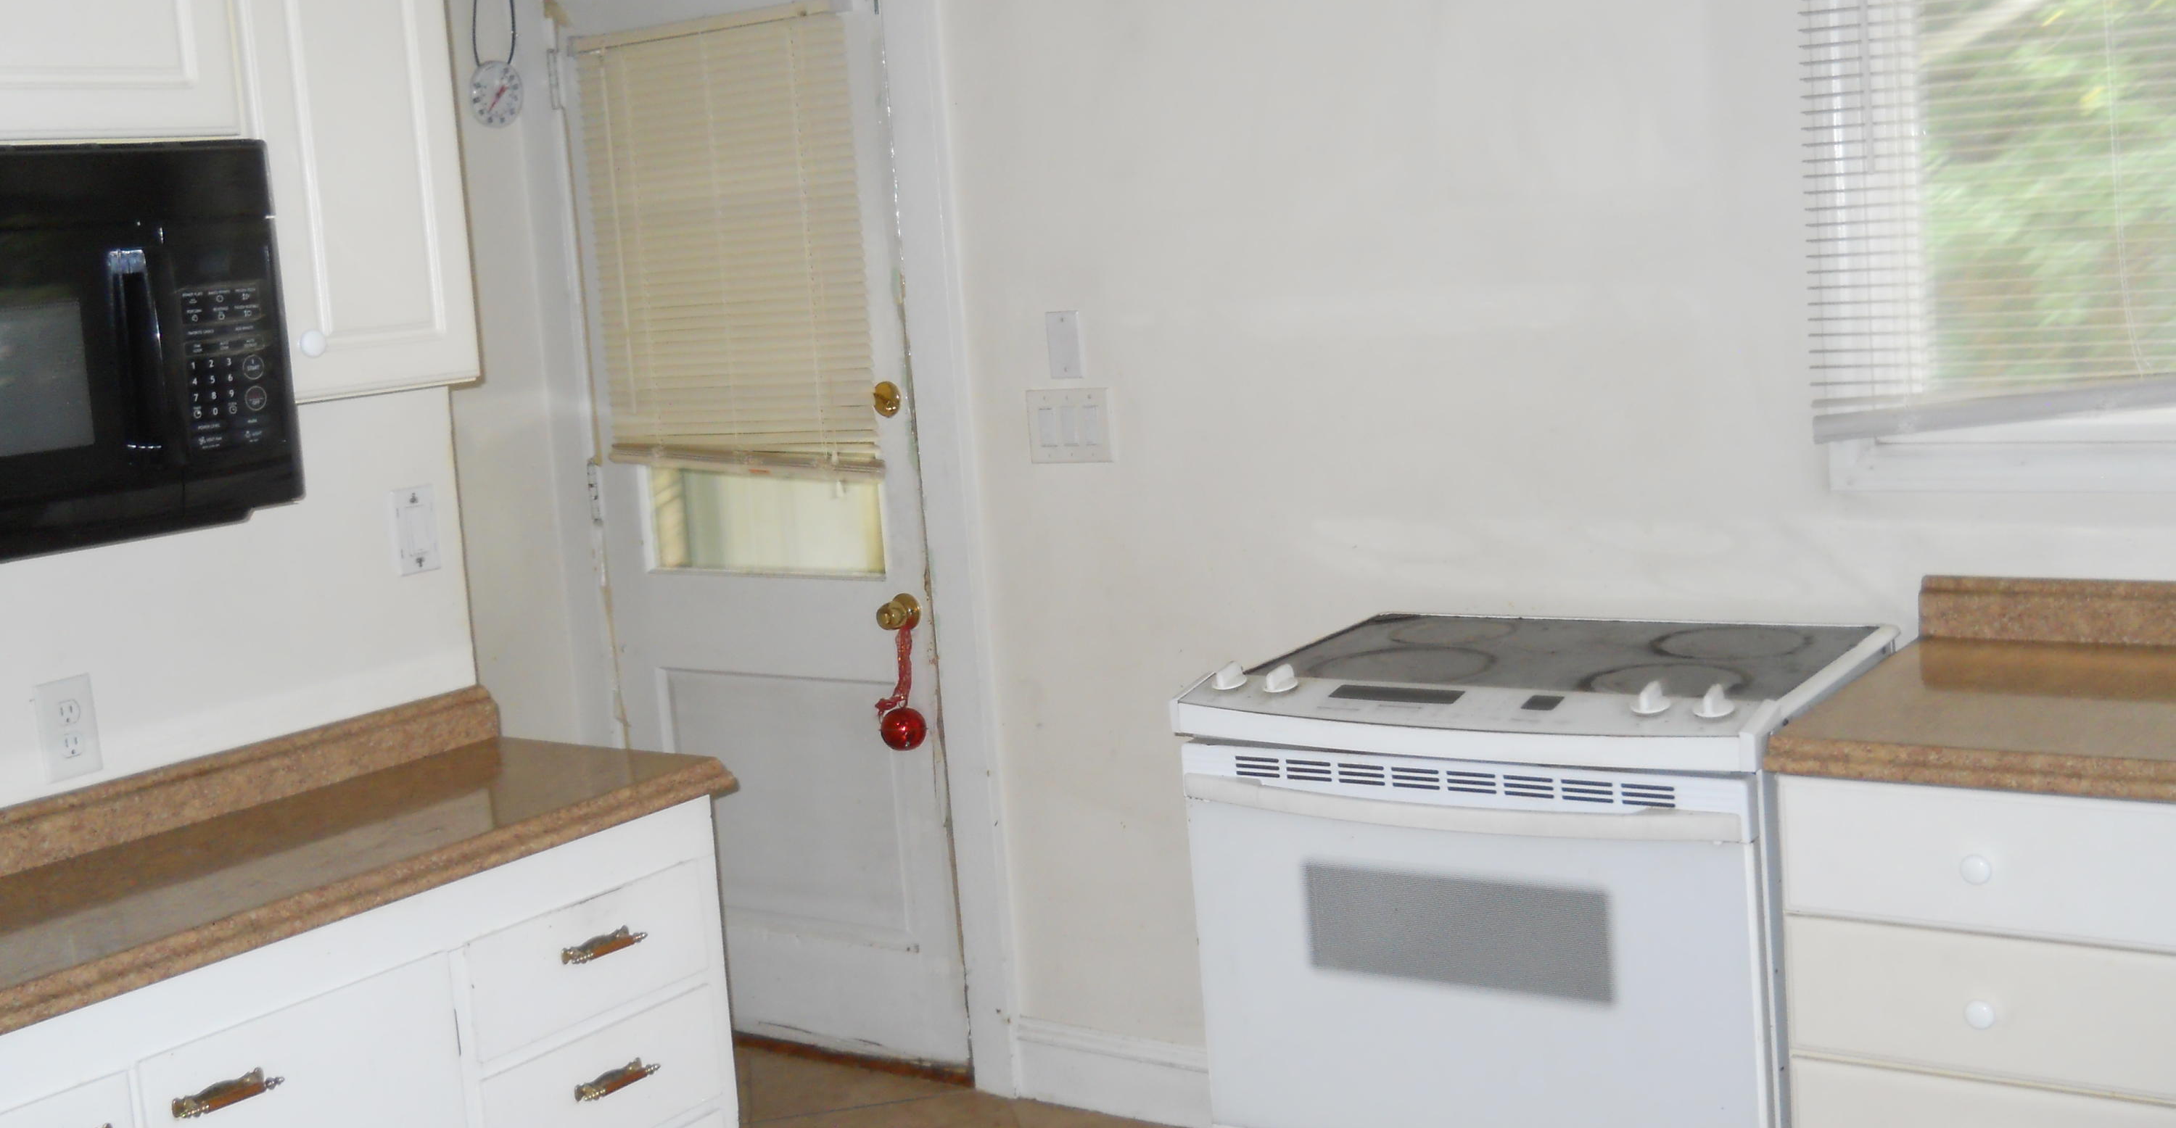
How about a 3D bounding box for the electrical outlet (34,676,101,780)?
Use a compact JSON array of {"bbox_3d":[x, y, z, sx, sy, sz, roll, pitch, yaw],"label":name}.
[{"bbox_3d":[-1.157,0.188,2.649,0.010,0.114,0.070,1,9,33],"label":"electrical outlet"}]

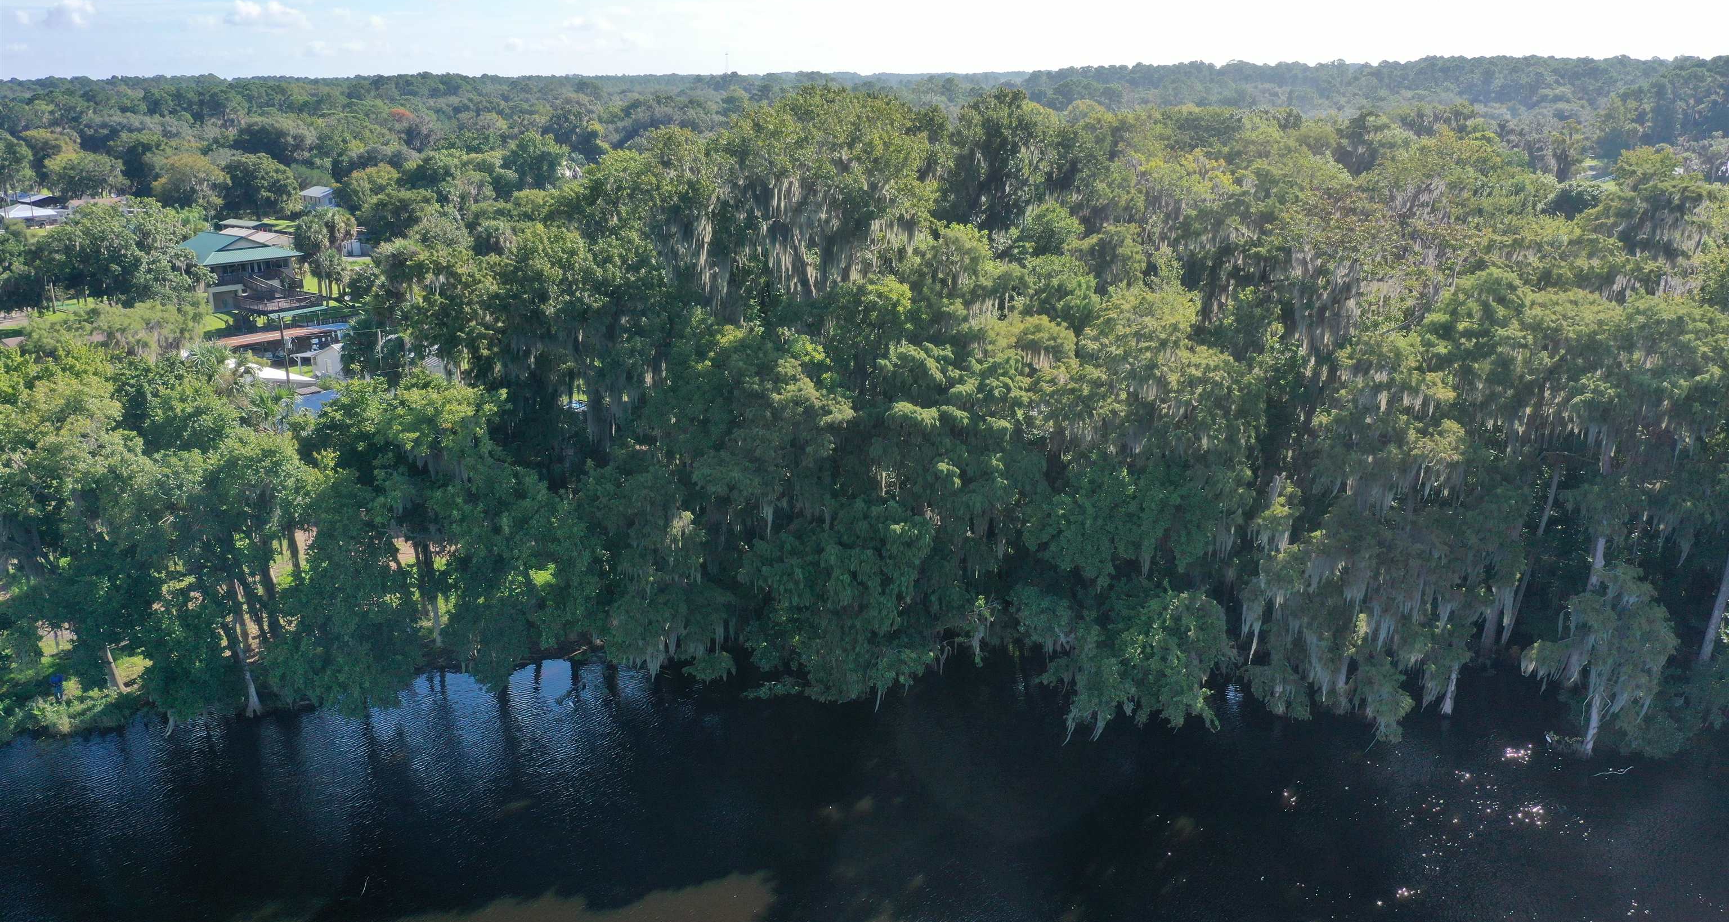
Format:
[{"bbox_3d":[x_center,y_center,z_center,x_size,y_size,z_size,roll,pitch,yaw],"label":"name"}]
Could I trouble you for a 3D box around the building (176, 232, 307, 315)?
[{"bbox_3d":[-77.700,-23.652,166.011,11.554,8.321,12.401,12,20,37],"label":"building"}]

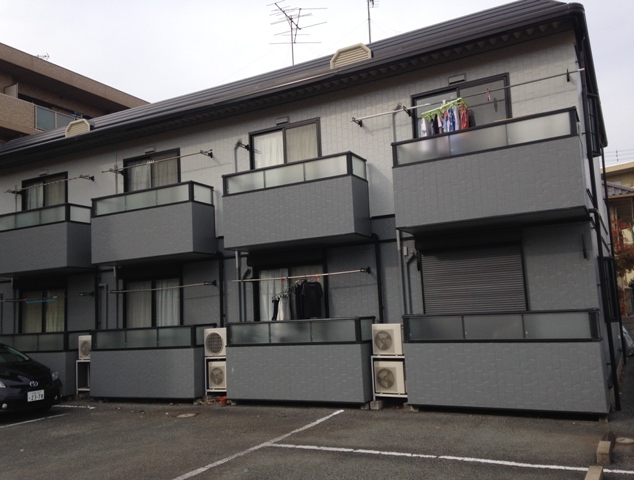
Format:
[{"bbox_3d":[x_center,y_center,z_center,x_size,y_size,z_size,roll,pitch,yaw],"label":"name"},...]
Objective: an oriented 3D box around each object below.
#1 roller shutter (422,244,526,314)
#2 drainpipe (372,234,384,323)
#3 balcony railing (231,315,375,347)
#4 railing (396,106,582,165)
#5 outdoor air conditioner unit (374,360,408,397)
[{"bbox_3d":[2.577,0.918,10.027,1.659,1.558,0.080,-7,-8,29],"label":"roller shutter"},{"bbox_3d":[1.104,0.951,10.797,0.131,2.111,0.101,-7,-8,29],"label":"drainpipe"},{"bbox_3d":[-0.324,1.717,11.243,2.803,0.443,0.706,-7,-8,28],"label":"balcony railing"},{"bbox_3d":[2.707,-1.533,9.894,2.887,0.416,0.706,-7,-8,28],"label":"railing"},{"bbox_3d":[1.285,2.307,10.236,0.533,0.523,0.271,-7,-8,29],"label":"outdoor air conditioner unit"}]

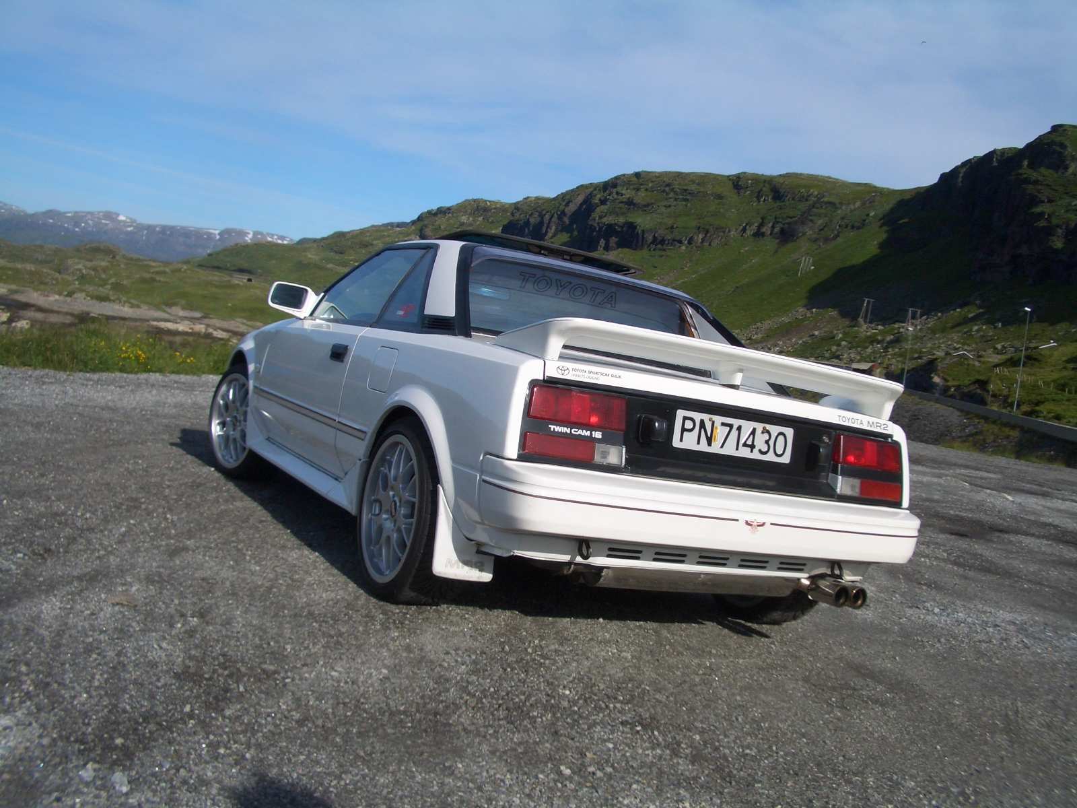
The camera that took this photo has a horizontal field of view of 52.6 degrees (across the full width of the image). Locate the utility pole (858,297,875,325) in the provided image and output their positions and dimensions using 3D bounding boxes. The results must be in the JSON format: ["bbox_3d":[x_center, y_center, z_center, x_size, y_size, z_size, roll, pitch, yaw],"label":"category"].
[{"bbox_3d":[138.619,-38.920,460.000,5.200,11.000,0.900,9,2,6],"label":"utility pole"}]

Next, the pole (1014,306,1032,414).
[{"bbox_3d":[36.400,-3.295,82.000,0.500,8.000,0.220,8,2,-6],"label":"pole"}]

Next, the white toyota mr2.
[{"bbox_3d":[-0.261,-0.020,4.813,1.700,1.260,3.930,9,2,-29],"label":"white toyota mr2"}]

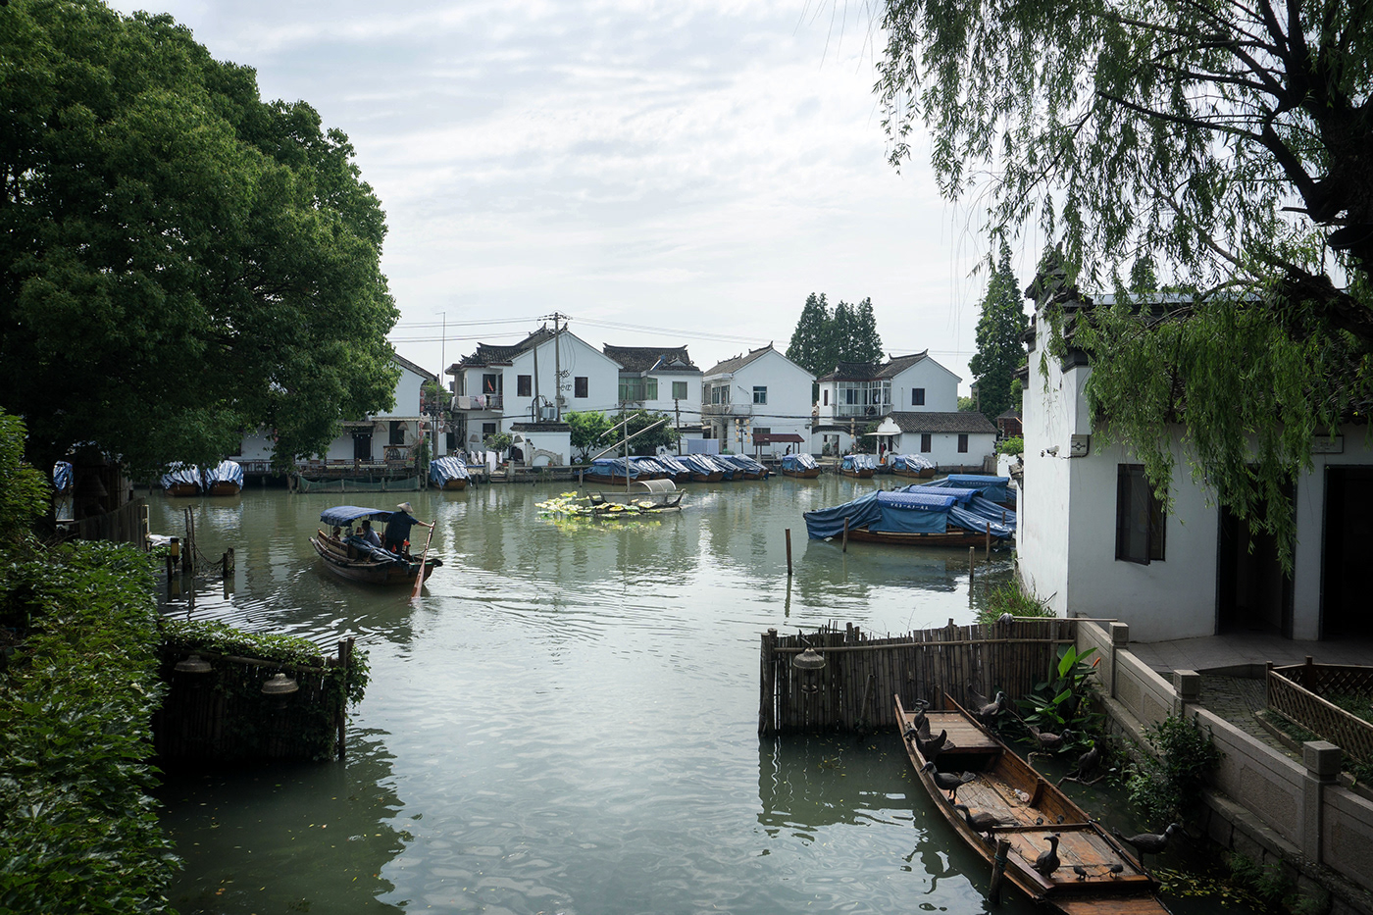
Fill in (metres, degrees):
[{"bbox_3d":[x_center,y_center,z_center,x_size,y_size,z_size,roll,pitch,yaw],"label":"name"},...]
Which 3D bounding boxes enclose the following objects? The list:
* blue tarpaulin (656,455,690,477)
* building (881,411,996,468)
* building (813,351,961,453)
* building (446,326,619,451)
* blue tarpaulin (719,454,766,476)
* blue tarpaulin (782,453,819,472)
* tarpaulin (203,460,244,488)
[{"bbox_3d":[-1.111,0.569,62.500,1.650,1.301,2.423,-1,3,-34],"label":"blue tarpaulin"},{"bbox_3d":[18.900,-1.357,69.800,7.500,4.200,5.000,0,2,-7],"label":"building"},{"bbox_3d":[16.800,-4.572,82.200,11.500,8.650,8.400,-1,2,-21],"label":"building"},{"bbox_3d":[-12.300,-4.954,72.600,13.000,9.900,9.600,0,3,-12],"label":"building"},{"bbox_3d":[3.872,0.499,63.300,1.650,1.285,3.182,-1,3,-34],"label":"blue tarpaulin"},{"bbox_3d":[8.026,0.330,65.000,1.600,1.158,2.172,-1,3,-28],"label":"blue tarpaulin"},{"bbox_3d":[-24.000,0.763,47.200,1.950,1.380,6.000,-1,2,-27],"label":"tarpaulin"}]

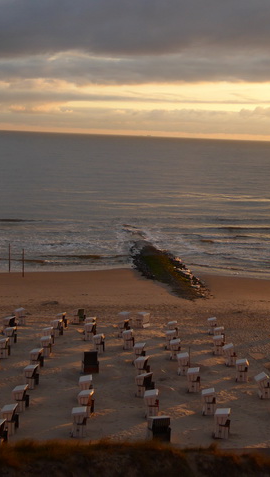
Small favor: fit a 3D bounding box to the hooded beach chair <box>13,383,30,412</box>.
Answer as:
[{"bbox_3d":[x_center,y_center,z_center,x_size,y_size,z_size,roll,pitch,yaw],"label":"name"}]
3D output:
[{"bbox_3d":[-7.774,10.883,55.151,0.950,1.600,1.200,3,7,6],"label":"hooded beach chair"}]

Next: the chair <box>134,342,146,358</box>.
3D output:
[{"bbox_3d":[0.417,10.069,70.803,0.867,1.620,1.210,4,7,10],"label":"chair"}]

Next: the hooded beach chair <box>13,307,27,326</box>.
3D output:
[{"bbox_3d":[-12.020,8.249,84.833,1.000,1.550,1.200,-1,8,-22],"label":"hooded beach chair"}]

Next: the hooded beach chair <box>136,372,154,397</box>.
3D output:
[{"bbox_3d":[0.845,10.850,60.033,0.950,1.570,1.170,7,9,32],"label":"hooded beach chair"}]

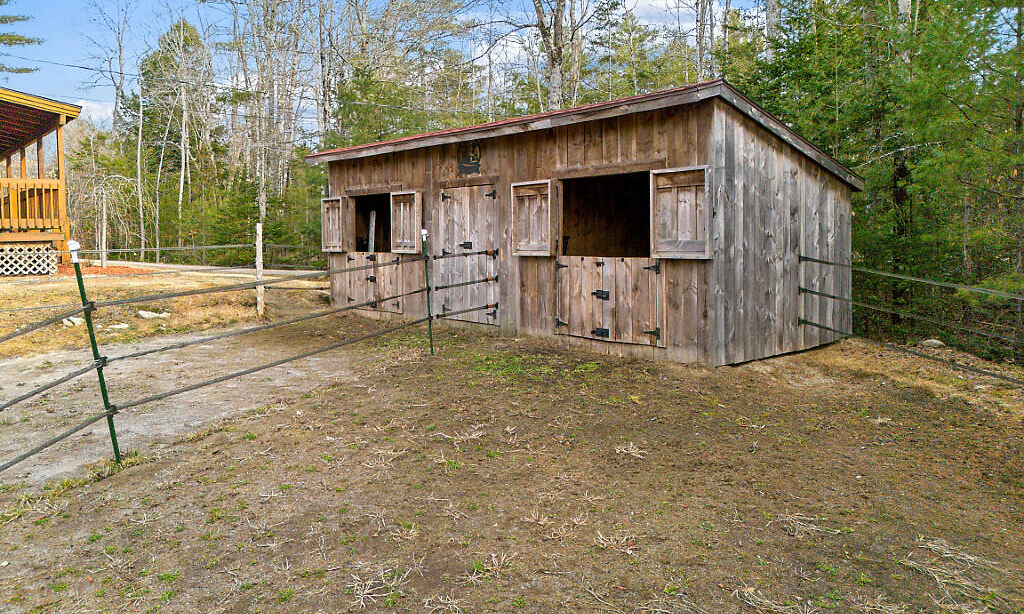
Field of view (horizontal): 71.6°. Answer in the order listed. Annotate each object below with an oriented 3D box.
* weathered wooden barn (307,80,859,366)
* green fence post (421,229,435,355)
[{"bbox_3d":[0.553,-1.208,11.609,3.858,2.959,8.555,-5,7,-43],"label":"weathered wooden barn"},{"bbox_3d":[-0.994,-0.167,8.479,0.065,1.498,0.065,-1,6,19],"label":"green fence post"}]

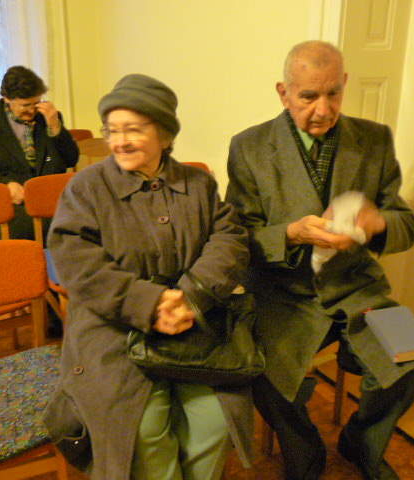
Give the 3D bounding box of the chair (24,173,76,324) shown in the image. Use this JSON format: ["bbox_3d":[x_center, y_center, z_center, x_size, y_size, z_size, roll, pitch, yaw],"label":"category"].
[{"bbox_3d":[-0.523,0.132,2.245,0.444,0.772,0.540,-9,21,-27],"label":"chair"}]

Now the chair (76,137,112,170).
[{"bbox_3d":[-0.552,-0.203,3.178,0.444,0.811,0.482,-9,21,-27],"label":"chair"}]

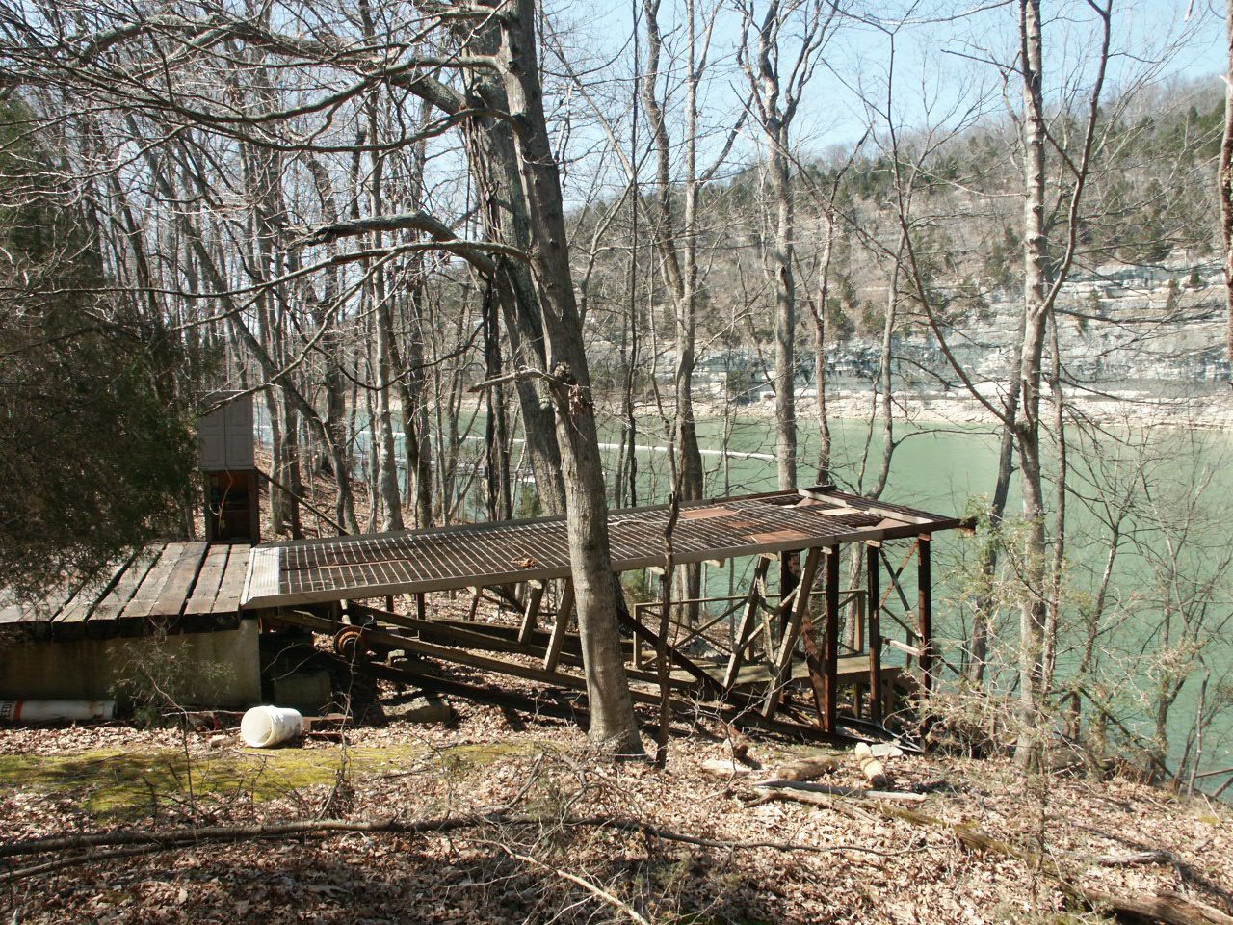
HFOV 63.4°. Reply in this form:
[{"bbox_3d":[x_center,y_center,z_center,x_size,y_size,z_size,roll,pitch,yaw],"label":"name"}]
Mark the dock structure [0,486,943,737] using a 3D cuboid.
[{"bbox_3d":[-1.117,2.031,11.342,10.000,2.500,3.200,-4,7,-20],"label":"dock structure"}]

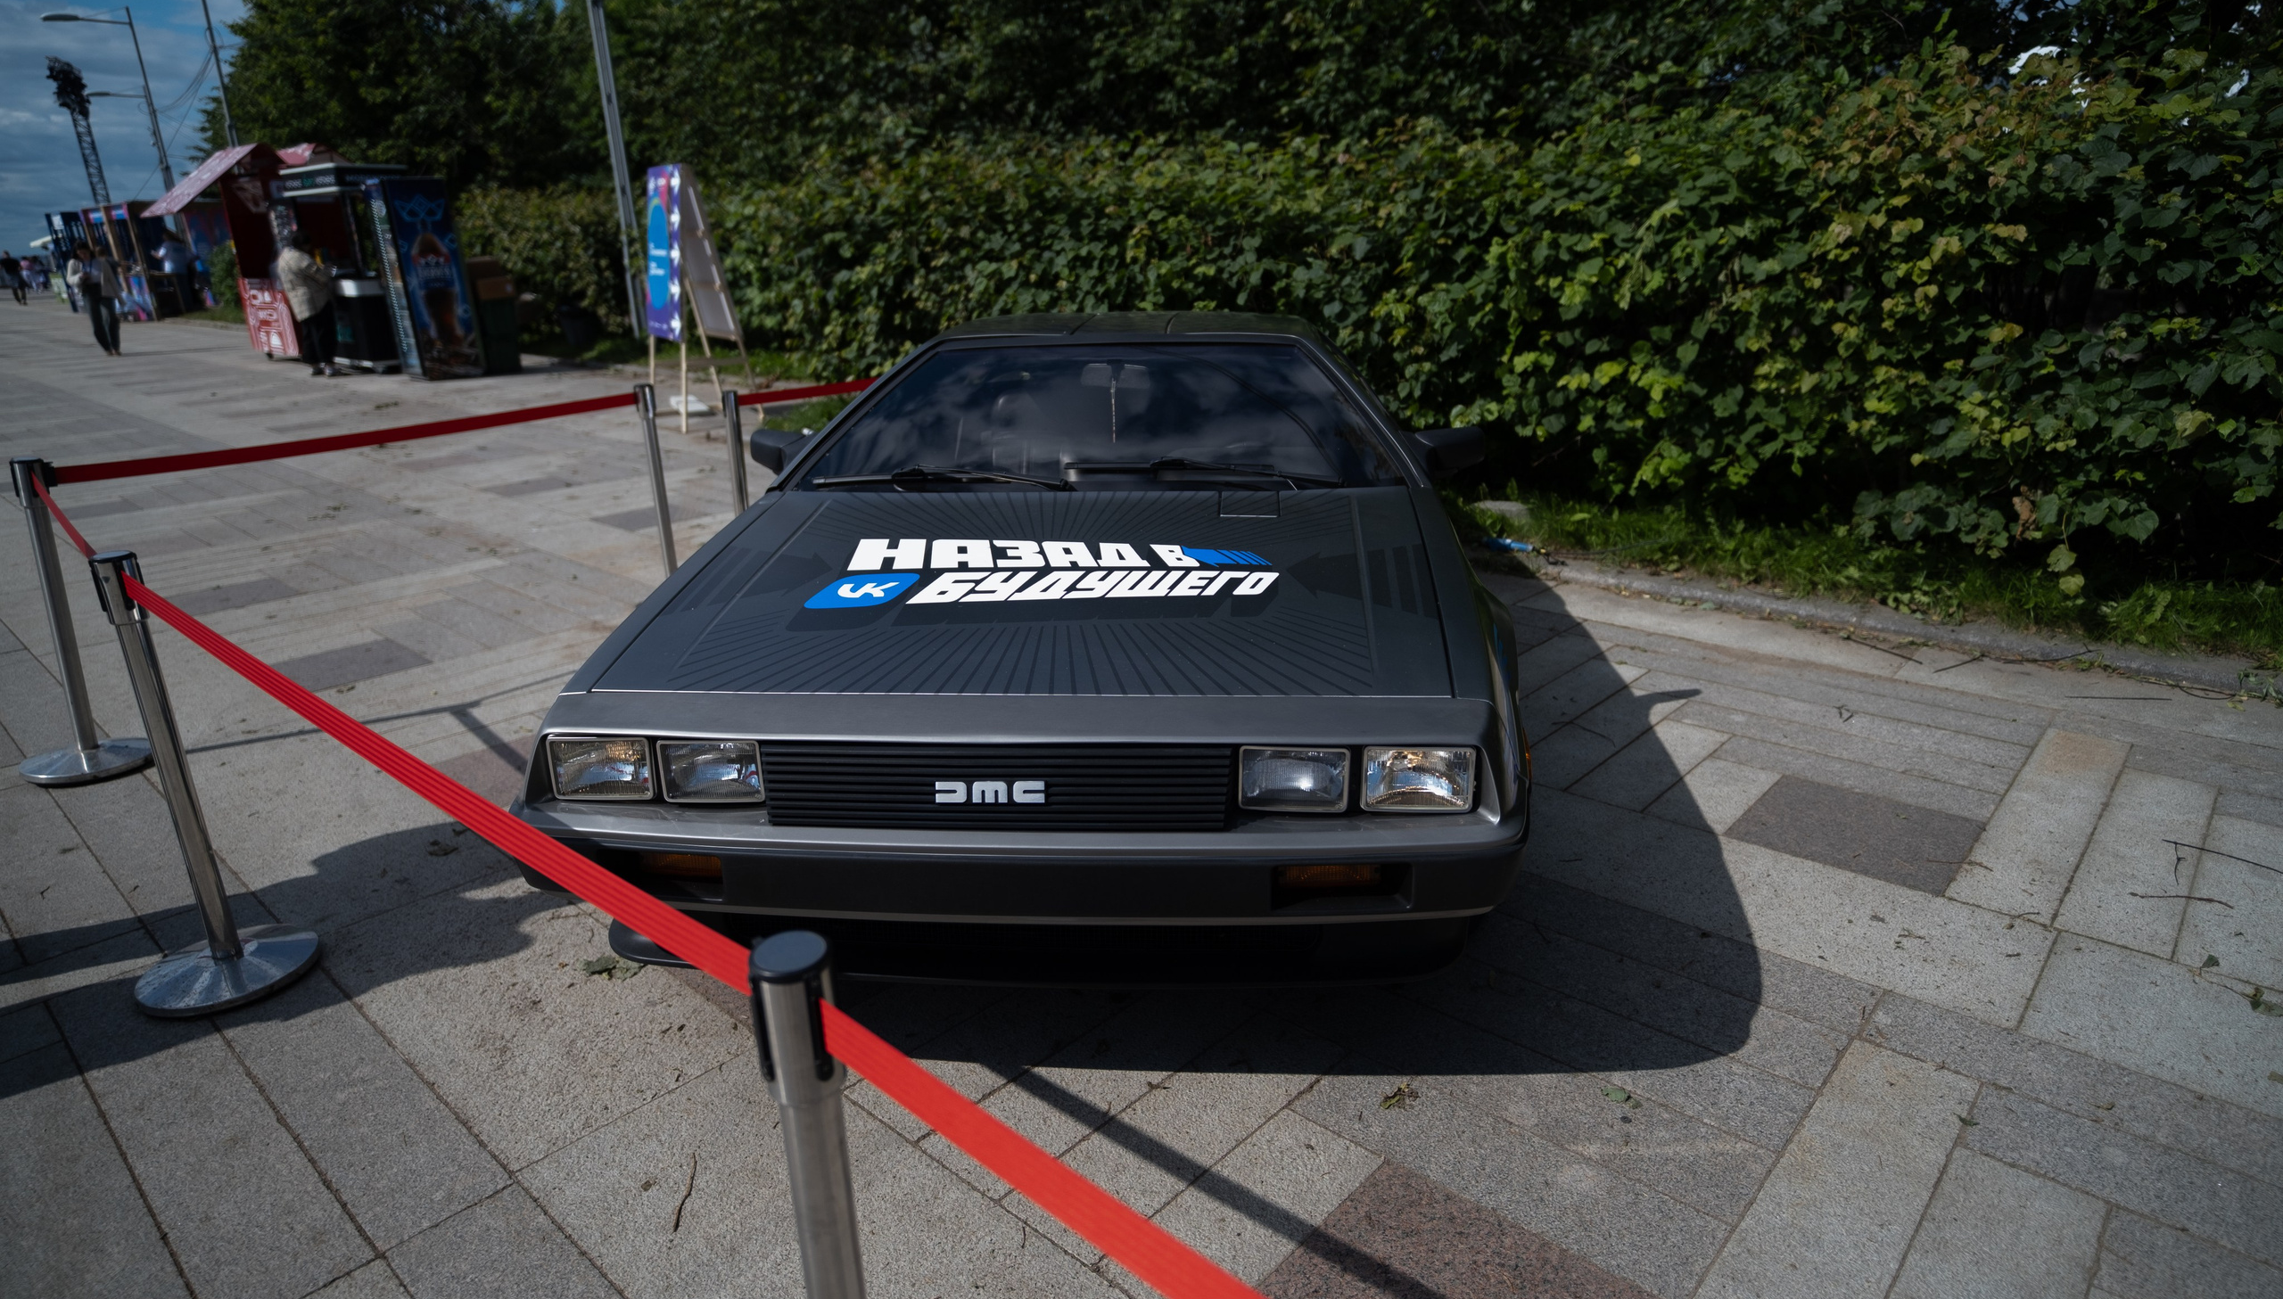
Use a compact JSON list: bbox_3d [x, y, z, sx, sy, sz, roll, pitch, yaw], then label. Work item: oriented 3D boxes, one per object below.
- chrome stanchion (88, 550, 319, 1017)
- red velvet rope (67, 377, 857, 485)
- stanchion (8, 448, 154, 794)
[{"bbox_3d":[-1.939,0.254,2.548,0.320,0.900,0.320,-2,18,0],"label":"chrome stanchion"},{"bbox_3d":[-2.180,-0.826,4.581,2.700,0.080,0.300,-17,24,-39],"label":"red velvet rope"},{"bbox_3d":[-3.179,-0.096,3.726,0.320,0.900,0.320,-2,18,0],"label":"stanchion"}]

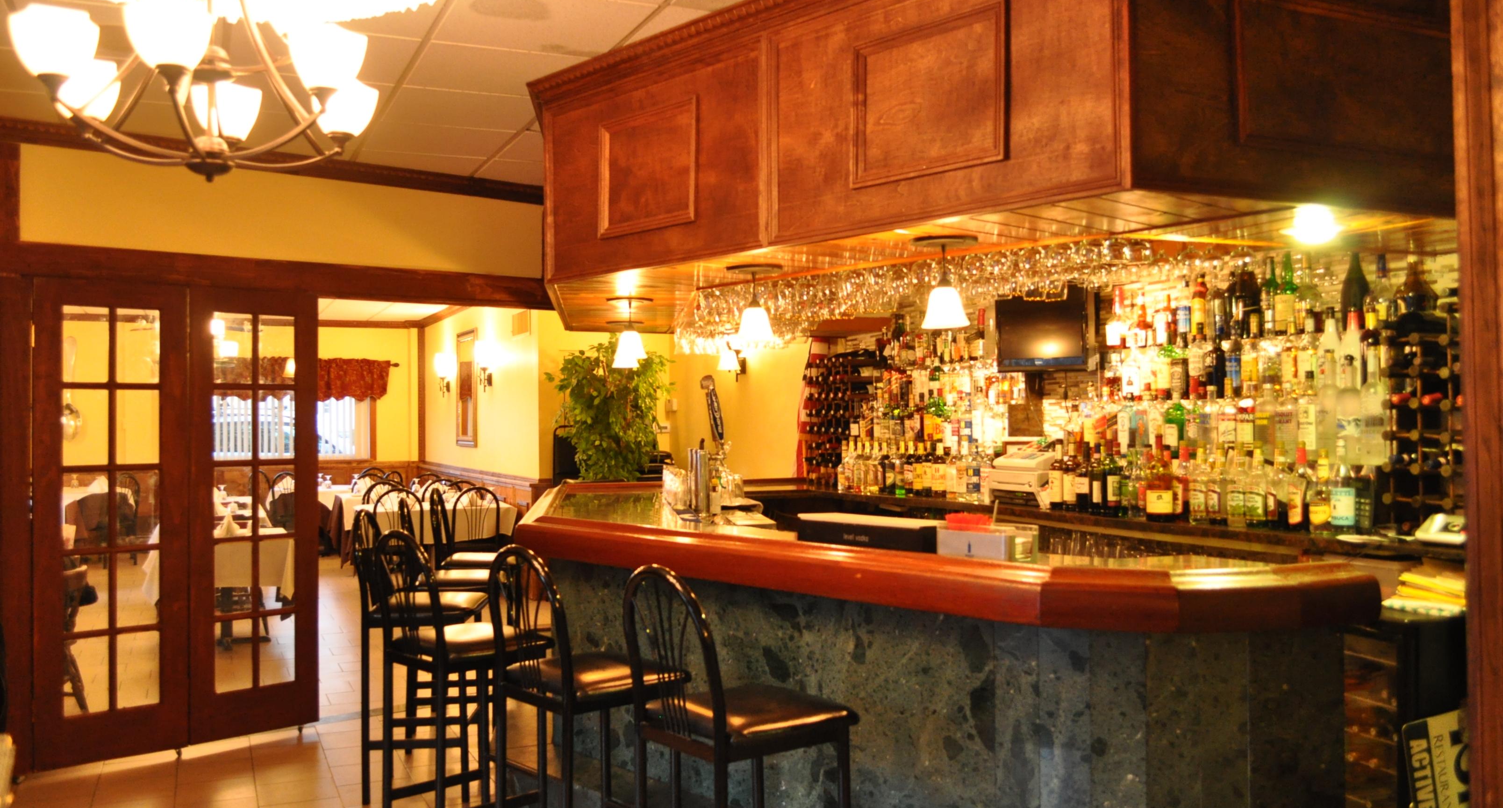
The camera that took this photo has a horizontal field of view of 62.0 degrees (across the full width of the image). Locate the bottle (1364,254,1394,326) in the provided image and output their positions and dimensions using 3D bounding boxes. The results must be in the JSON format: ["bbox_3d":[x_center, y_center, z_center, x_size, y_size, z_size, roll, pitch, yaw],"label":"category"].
[{"bbox_3d":[2.230,-0.398,4.427,0.086,0.276,0.086,0,-1,-45],"label":"bottle"}]

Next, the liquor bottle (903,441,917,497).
[{"bbox_3d":[0.812,0.326,6.399,0.074,0.285,0.074,-1,-1,12],"label":"liquor bottle"}]

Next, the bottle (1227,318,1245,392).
[{"bbox_3d":[1.843,-0.175,4.771,0.073,0.309,0.073,0,-1,-41],"label":"bottle"}]

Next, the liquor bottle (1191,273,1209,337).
[{"bbox_3d":[1.909,-0.418,5.330,0.072,0.280,0.072,0,-1,-38],"label":"liquor bottle"}]

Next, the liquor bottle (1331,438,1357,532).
[{"bbox_3d":[2.057,0.280,4.344,0.086,0.328,0.086,0,-1,-40],"label":"liquor bottle"}]

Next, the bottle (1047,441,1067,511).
[{"bbox_3d":[1.343,0.311,5.480,0.076,0.305,0.076,0,-1,0],"label":"bottle"}]

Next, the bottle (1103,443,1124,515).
[{"bbox_3d":[1.450,0.295,5.021,0.080,0.302,0.080,0,-1,-41],"label":"bottle"}]

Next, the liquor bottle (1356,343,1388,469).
[{"bbox_3d":[2.129,0.006,4.280,0.103,0.414,0.103,0,-1,-38],"label":"liquor bottle"}]

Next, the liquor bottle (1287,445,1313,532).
[{"bbox_3d":[1.922,0.292,4.380,0.086,0.316,0.086,0,-1,-38],"label":"liquor bottle"}]

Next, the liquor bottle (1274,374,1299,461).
[{"bbox_3d":[1.907,0.062,4.454,0.085,0.295,0.085,-1,-1,33],"label":"liquor bottle"}]

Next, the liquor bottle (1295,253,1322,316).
[{"bbox_3d":[2.127,-0.424,4.782,0.090,0.310,0.100,0,-1,-41],"label":"liquor bottle"}]

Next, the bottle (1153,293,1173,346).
[{"bbox_3d":[1.746,-0.357,5.302,0.083,0.216,0.083,-1,-1,34],"label":"bottle"}]

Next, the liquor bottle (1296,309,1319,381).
[{"bbox_3d":[2.031,-0.193,4.565,0.080,0.305,0.080,0,-1,-40],"label":"liquor bottle"}]

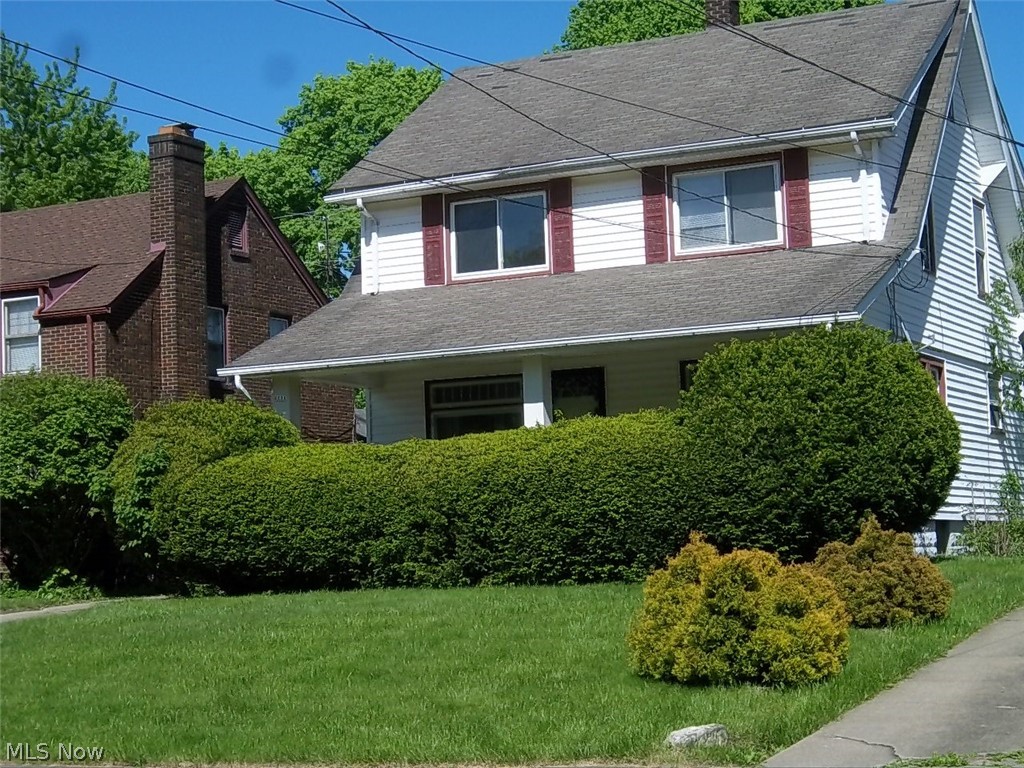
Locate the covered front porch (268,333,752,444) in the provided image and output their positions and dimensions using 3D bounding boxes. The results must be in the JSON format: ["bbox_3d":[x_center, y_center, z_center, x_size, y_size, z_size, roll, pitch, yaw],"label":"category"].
[{"bbox_3d":[0.878,0.858,29.466,8.600,2.850,3.100,-5,-6,26],"label":"covered front porch"}]

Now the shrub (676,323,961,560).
[{"bbox_3d":[3.663,0.737,25.079,3.200,2.900,3.000,-5,-6,26],"label":"shrub"}]

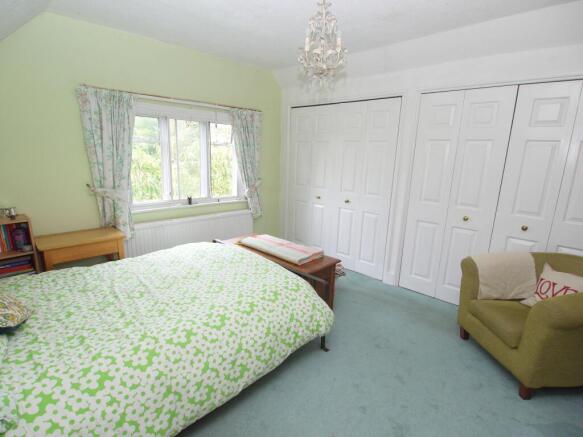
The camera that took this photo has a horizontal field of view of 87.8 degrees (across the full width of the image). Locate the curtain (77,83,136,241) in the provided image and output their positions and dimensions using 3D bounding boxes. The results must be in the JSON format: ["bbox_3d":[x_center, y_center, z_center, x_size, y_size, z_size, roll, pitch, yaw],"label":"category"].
[{"bbox_3d":[-1.697,-0.466,2.881,0.440,1.390,0.140,-10,17,-43],"label":"curtain"}]

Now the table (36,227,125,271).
[{"bbox_3d":[-1.818,0.466,2.685,0.604,0.638,0.425,-10,17,-43],"label":"table"}]

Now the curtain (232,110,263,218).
[{"bbox_3d":[-0.577,-0.676,3.943,0.445,1.385,0.140,-10,17,-43],"label":"curtain"}]

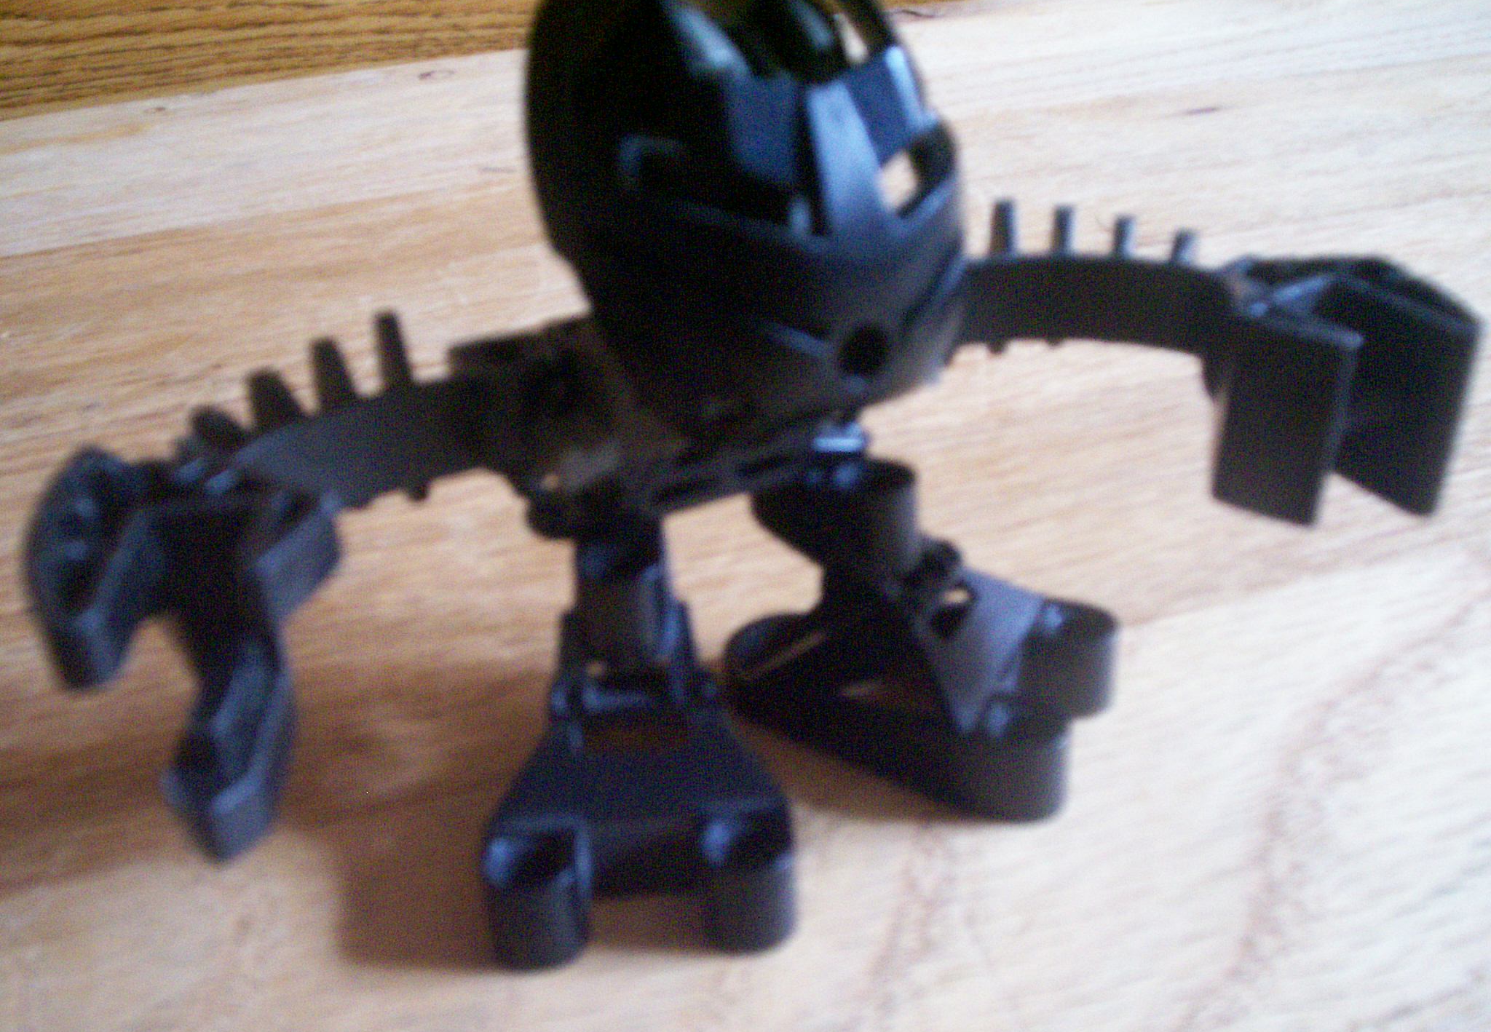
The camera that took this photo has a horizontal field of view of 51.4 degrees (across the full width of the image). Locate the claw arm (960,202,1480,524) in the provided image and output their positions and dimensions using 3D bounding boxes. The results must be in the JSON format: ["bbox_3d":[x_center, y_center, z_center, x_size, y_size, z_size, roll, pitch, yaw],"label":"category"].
[{"bbox_3d":[0.037,-0.015,0.133,0.046,0.022,0.020,8,31,17],"label":"claw arm"}]

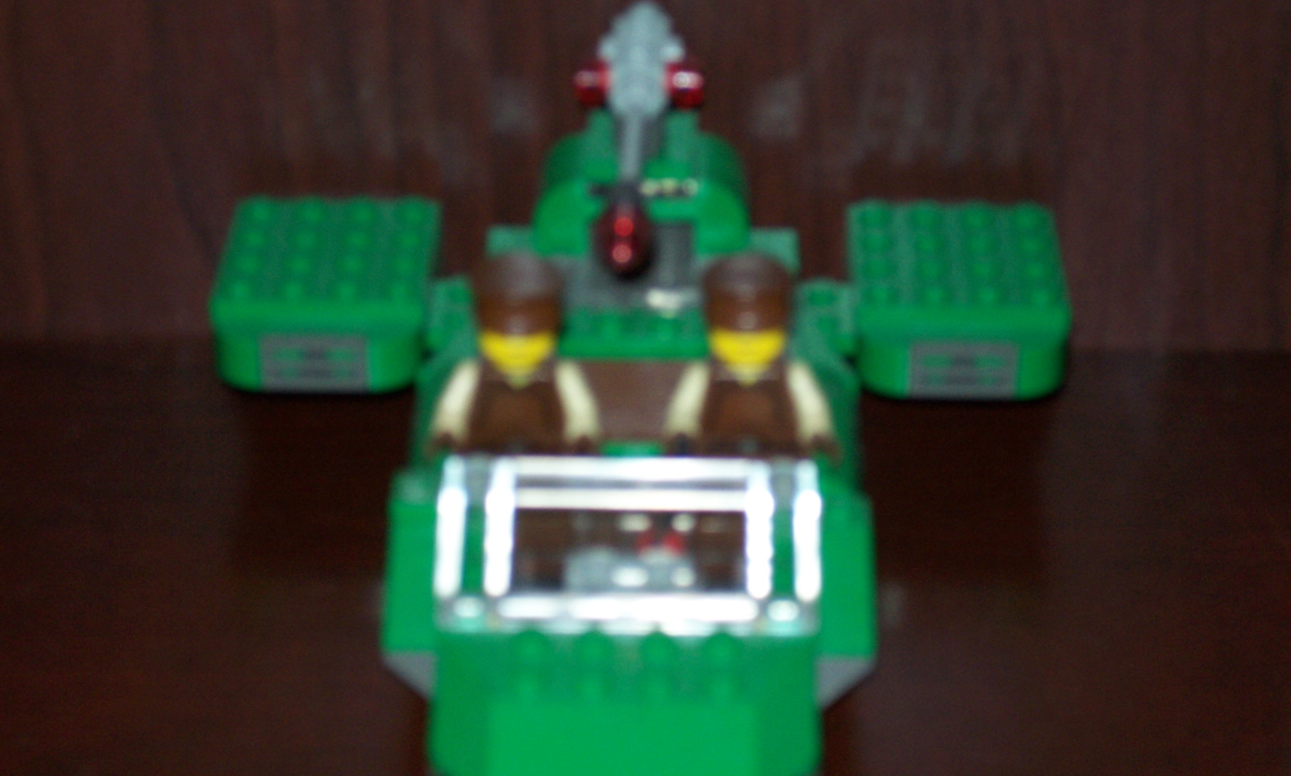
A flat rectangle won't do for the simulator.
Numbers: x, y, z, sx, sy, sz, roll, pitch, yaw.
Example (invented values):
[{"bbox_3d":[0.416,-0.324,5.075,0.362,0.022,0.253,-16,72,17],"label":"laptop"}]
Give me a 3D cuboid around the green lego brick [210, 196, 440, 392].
[{"bbox_3d":[-0.049,-0.015,0.474,0.032,0.017,0.032,0,32,1],"label":"green lego brick"}]

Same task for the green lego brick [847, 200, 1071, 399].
[{"bbox_3d":[0.047,-0.014,0.472,0.032,0.017,0.032,0,32,1],"label":"green lego brick"}]

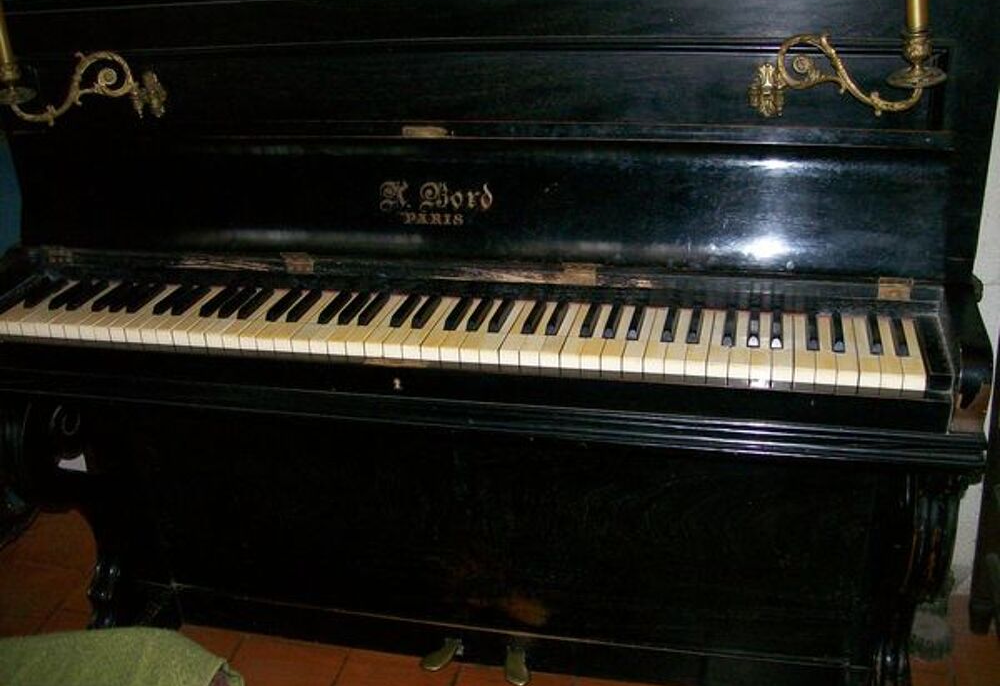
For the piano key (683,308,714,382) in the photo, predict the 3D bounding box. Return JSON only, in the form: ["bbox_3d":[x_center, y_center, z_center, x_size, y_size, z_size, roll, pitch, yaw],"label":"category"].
[{"bbox_3d":[0.232,-0.001,1.203,0.023,0.020,0.140,3,27,13],"label":"piano key"}]

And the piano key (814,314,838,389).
[{"bbox_3d":[0.367,0.007,1.178,0.023,0.020,0.147,3,25,13],"label":"piano key"}]

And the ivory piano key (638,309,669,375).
[{"bbox_3d":[0.187,-0.004,1.213,0.023,0.020,0.140,3,27,13],"label":"ivory piano key"}]

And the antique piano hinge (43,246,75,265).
[{"bbox_3d":[-0.622,-0.124,1.466,0.043,0.026,0.009,3,27,13],"label":"antique piano hinge"}]

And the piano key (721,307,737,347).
[{"bbox_3d":[0.267,-0.022,1.206,0.011,0.012,0.099,3,24,13],"label":"piano key"}]

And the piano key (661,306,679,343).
[{"bbox_3d":[0.201,-0.026,1.222,0.011,0.012,0.099,3,24,13],"label":"piano key"}]

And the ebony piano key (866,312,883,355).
[{"bbox_3d":[0.421,-0.013,1.171,0.011,0.011,0.100,3,27,13],"label":"ebony piano key"}]

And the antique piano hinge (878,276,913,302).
[{"bbox_3d":[0.457,-0.062,1.200,0.037,0.027,0.012,3,25,13],"label":"antique piano hinge"}]

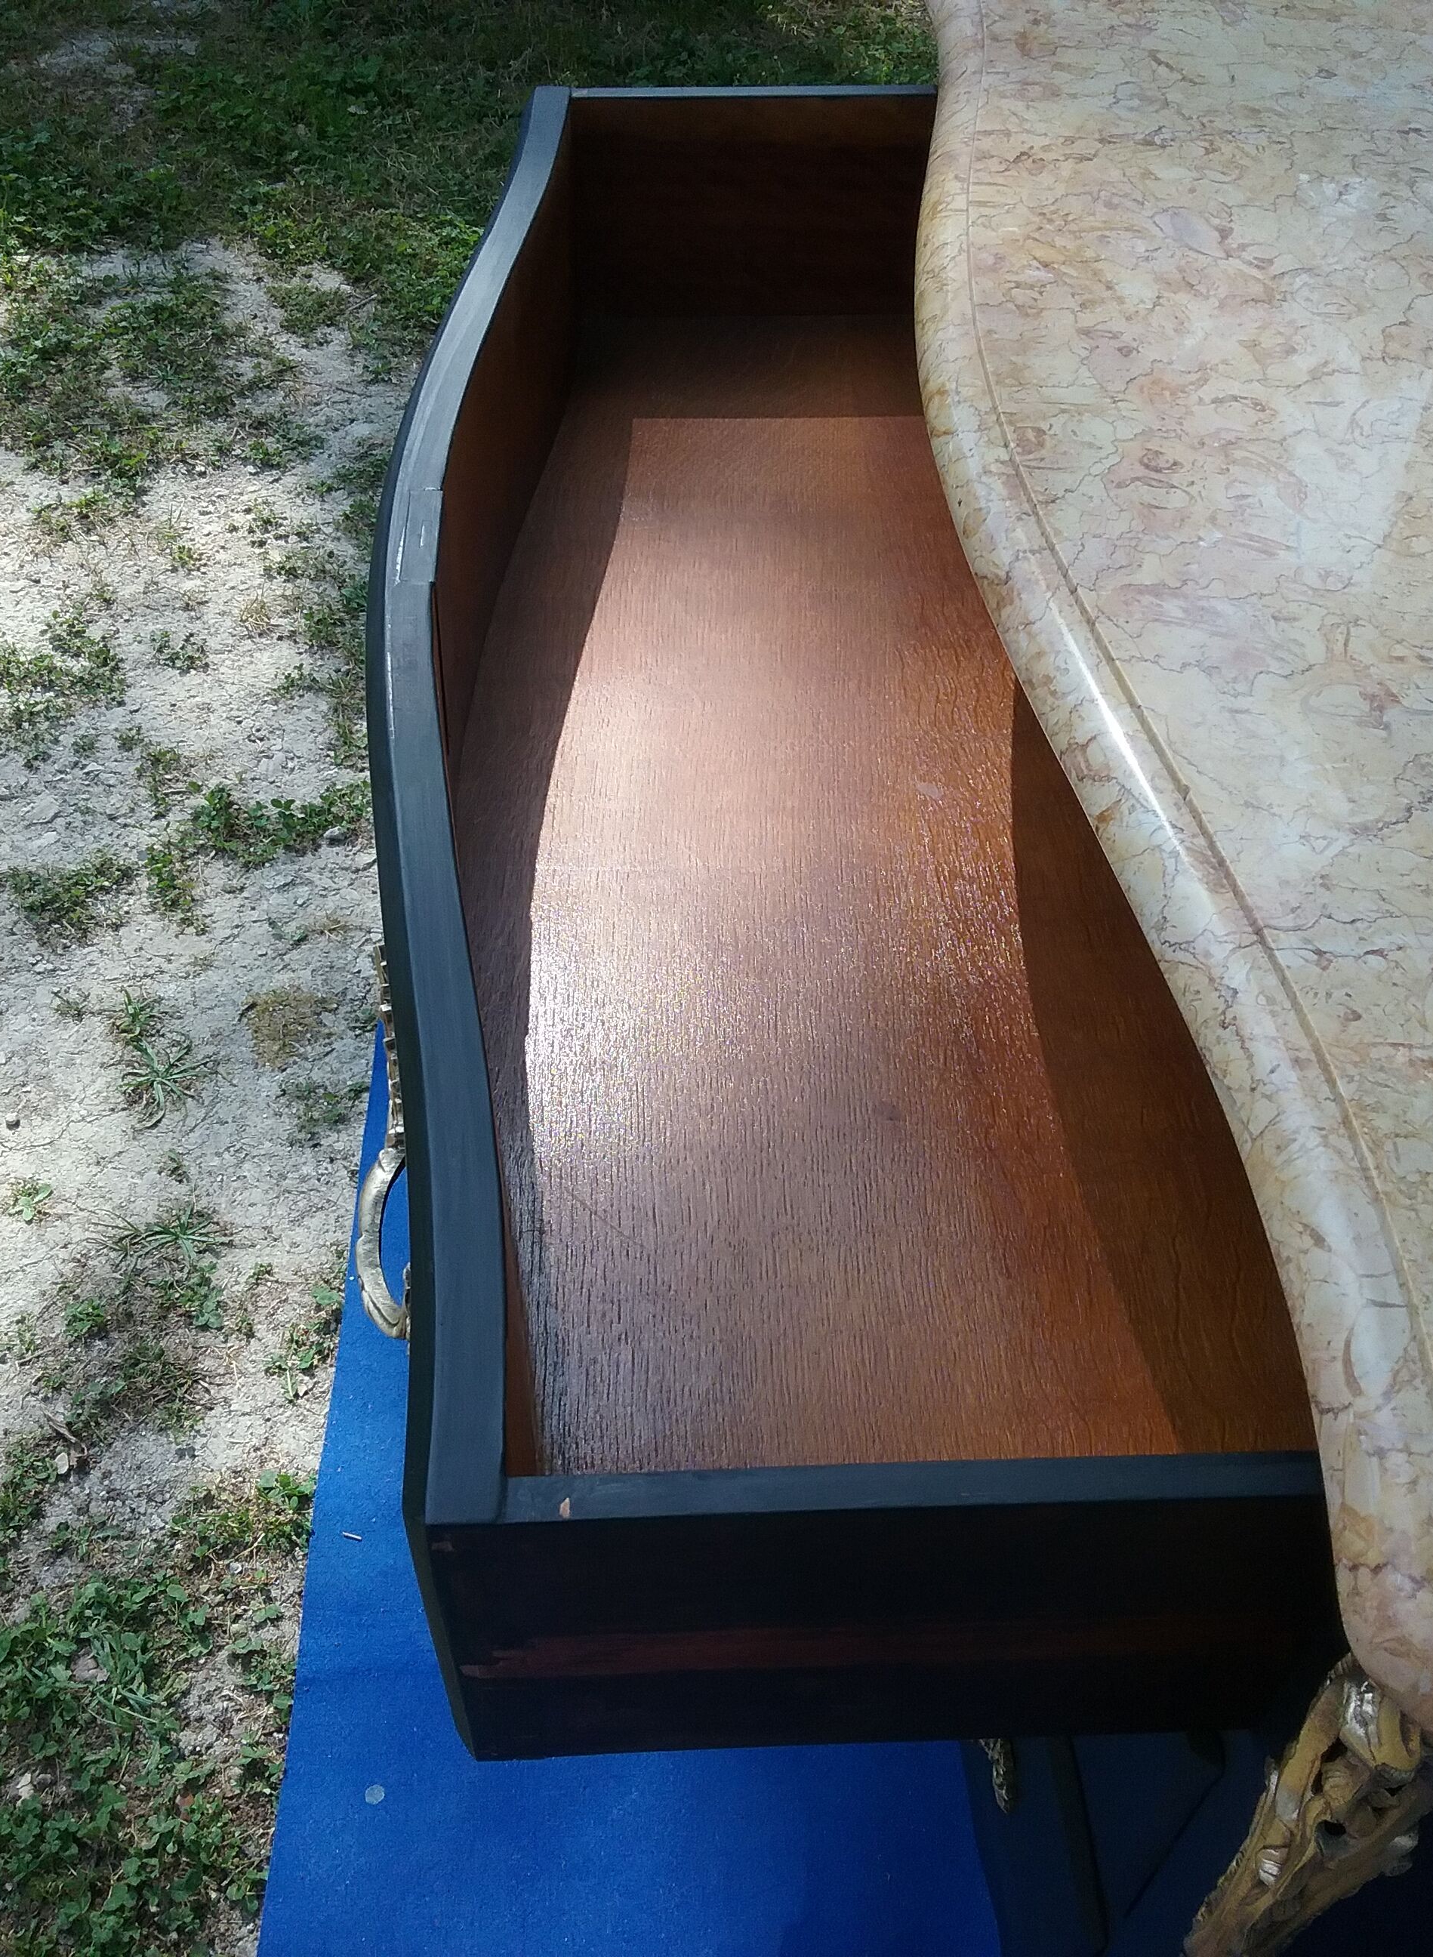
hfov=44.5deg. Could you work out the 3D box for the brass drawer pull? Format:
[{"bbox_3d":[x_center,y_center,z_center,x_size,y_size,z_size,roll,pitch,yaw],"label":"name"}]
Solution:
[{"bbox_3d":[-0.126,0.061,0.670,0.032,0.072,0.192,-8,47,-8],"label":"brass drawer pull"}]

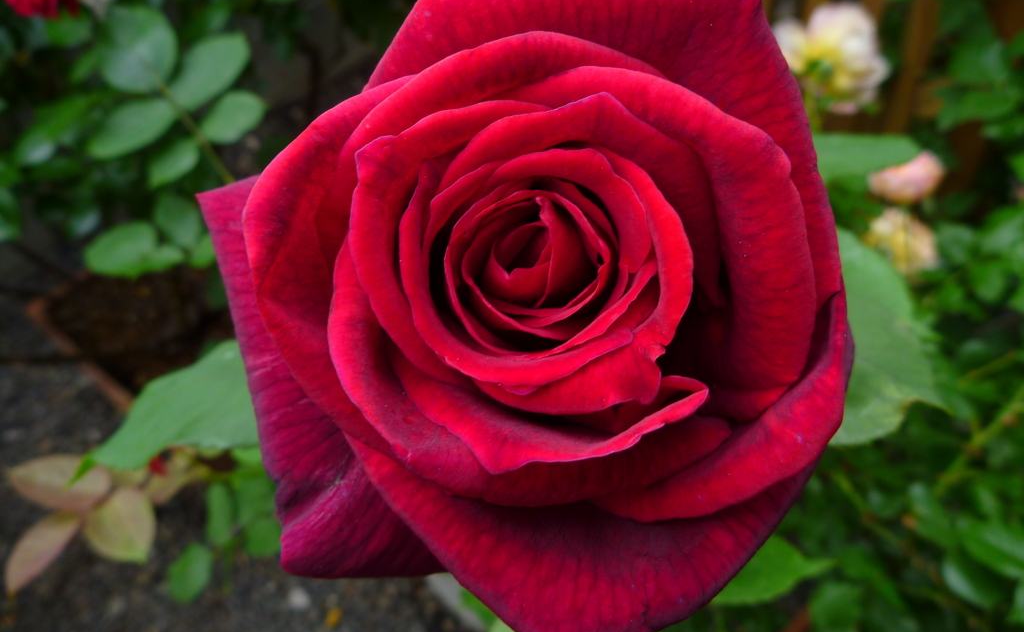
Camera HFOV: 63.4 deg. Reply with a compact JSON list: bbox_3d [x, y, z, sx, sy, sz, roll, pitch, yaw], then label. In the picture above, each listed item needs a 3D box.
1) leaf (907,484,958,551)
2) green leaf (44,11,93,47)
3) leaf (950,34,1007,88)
[{"bbox_3d":[0.280,0.134,0.550,0.023,0.012,0.049,-29,56,4],"label":"leaf"},{"bbox_3d":[-0.321,-0.208,0.600,0.038,0.010,0.037,7,53,5],"label":"green leaf"},{"bbox_3d":[0.451,-0.244,0.800,0.060,0.040,0.016,43,18,19],"label":"leaf"}]

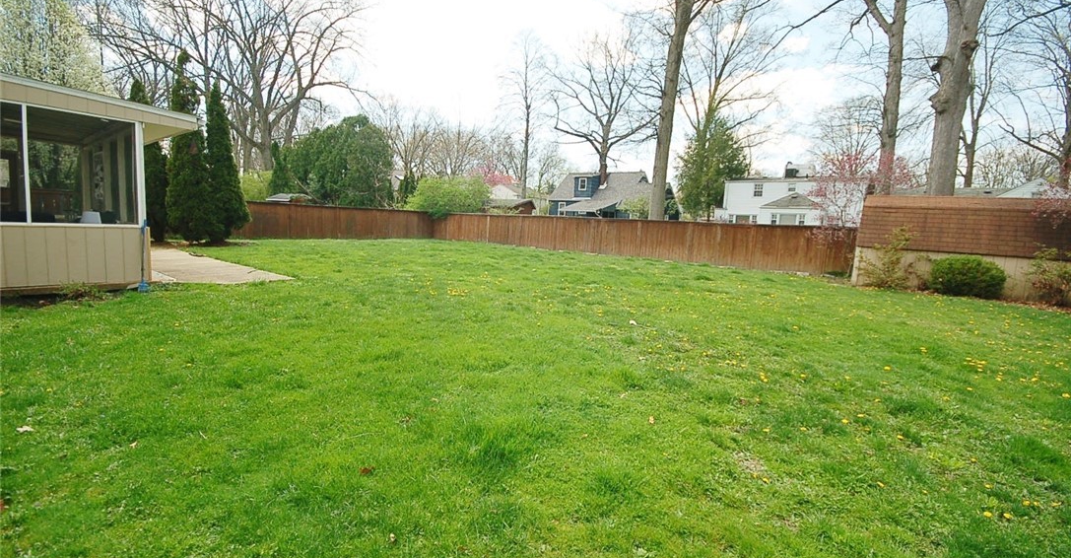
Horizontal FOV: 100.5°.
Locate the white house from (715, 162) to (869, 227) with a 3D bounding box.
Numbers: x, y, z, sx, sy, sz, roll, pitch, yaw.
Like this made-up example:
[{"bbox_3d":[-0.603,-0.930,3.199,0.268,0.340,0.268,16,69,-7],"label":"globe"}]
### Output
[{"bbox_3d":[22.868,-6.117,39.889,10.500,7.200,8.600,7,9,32],"label":"white house"}]

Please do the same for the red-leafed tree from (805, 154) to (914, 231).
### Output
[{"bbox_3d":[12.347,-2.424,17.055,3.539,4.695,3.362,8,9,35],"label":"red-leafed tree"}]

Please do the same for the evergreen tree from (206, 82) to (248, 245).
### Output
[{"bbox_3d":[-12.582,-4.655,18.132,1.571,6.470,1.524,-2,9,-34],"label":"evergreen tree"}]

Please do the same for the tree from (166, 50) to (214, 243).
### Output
[{"bbox_3d":[-14.008,-5.281,18.061,1.634,7.593,1.585,-3,9,-37],"label":"tree"}]

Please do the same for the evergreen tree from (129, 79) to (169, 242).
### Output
[{"bbox_3d":[-15.712,-4.773,18.137,1.437,6.405,1.393,-4,10,-40],"label":"evergreen tree"}]

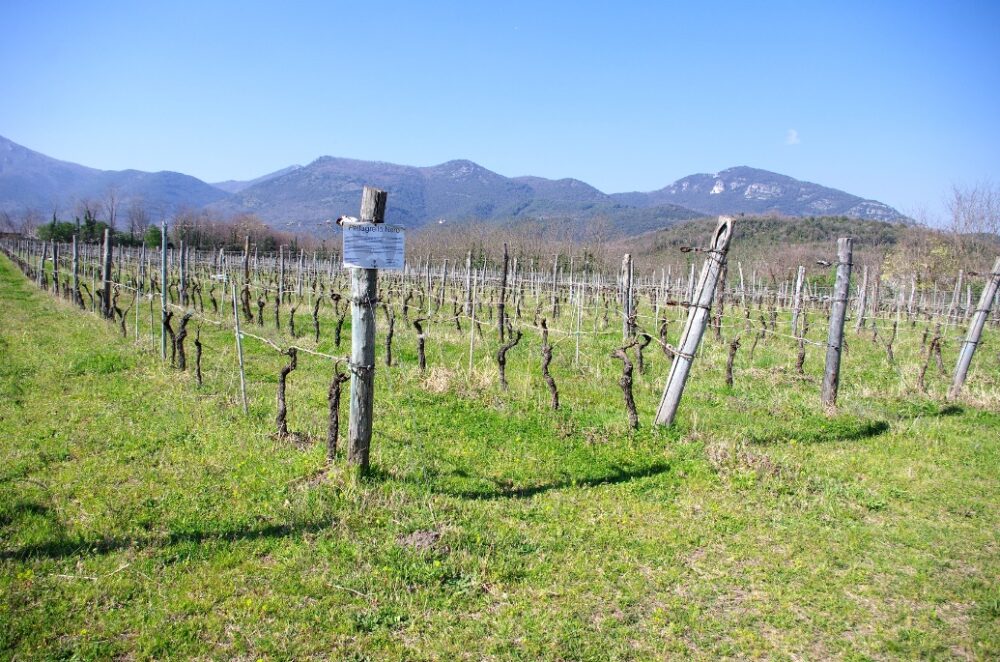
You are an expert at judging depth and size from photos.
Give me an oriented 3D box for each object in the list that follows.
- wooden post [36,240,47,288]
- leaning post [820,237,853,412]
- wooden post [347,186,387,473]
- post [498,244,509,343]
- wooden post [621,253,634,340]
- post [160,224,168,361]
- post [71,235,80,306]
[{"bbox_3d":[-18.795,-2.716,30.809,0.125,1.931,0.125,4,3,0],"label":"wooden post"},{"bbox_3d":[4.045,-0.098,8.960,0.160,2.000,0.160,7,7,24],"label":"leaning post"},{"bbox_3d":[-0.941,0.006,5.188,0.165,1.945,0.165,4,8,-11],"label":"wooden post"},{"bbox_3d":[0.074,-0.715,14.750,0.085,2.005,0.085,3,4,0],"label":"post"},{"bbox_3d":[2.703,-0.670,15.969,0.125,1.955,0.125,1,4,10],"label":"wooden post"},{"bbox_3d":[-4.676,-0.558,10.422,0.060,1.944,0.060,2,4,0],"label":"post"},{"bbox_3d":[-11.782,-1.662,20.770,0.125,1.960,0.125,1,5,0],"label":"post"}]

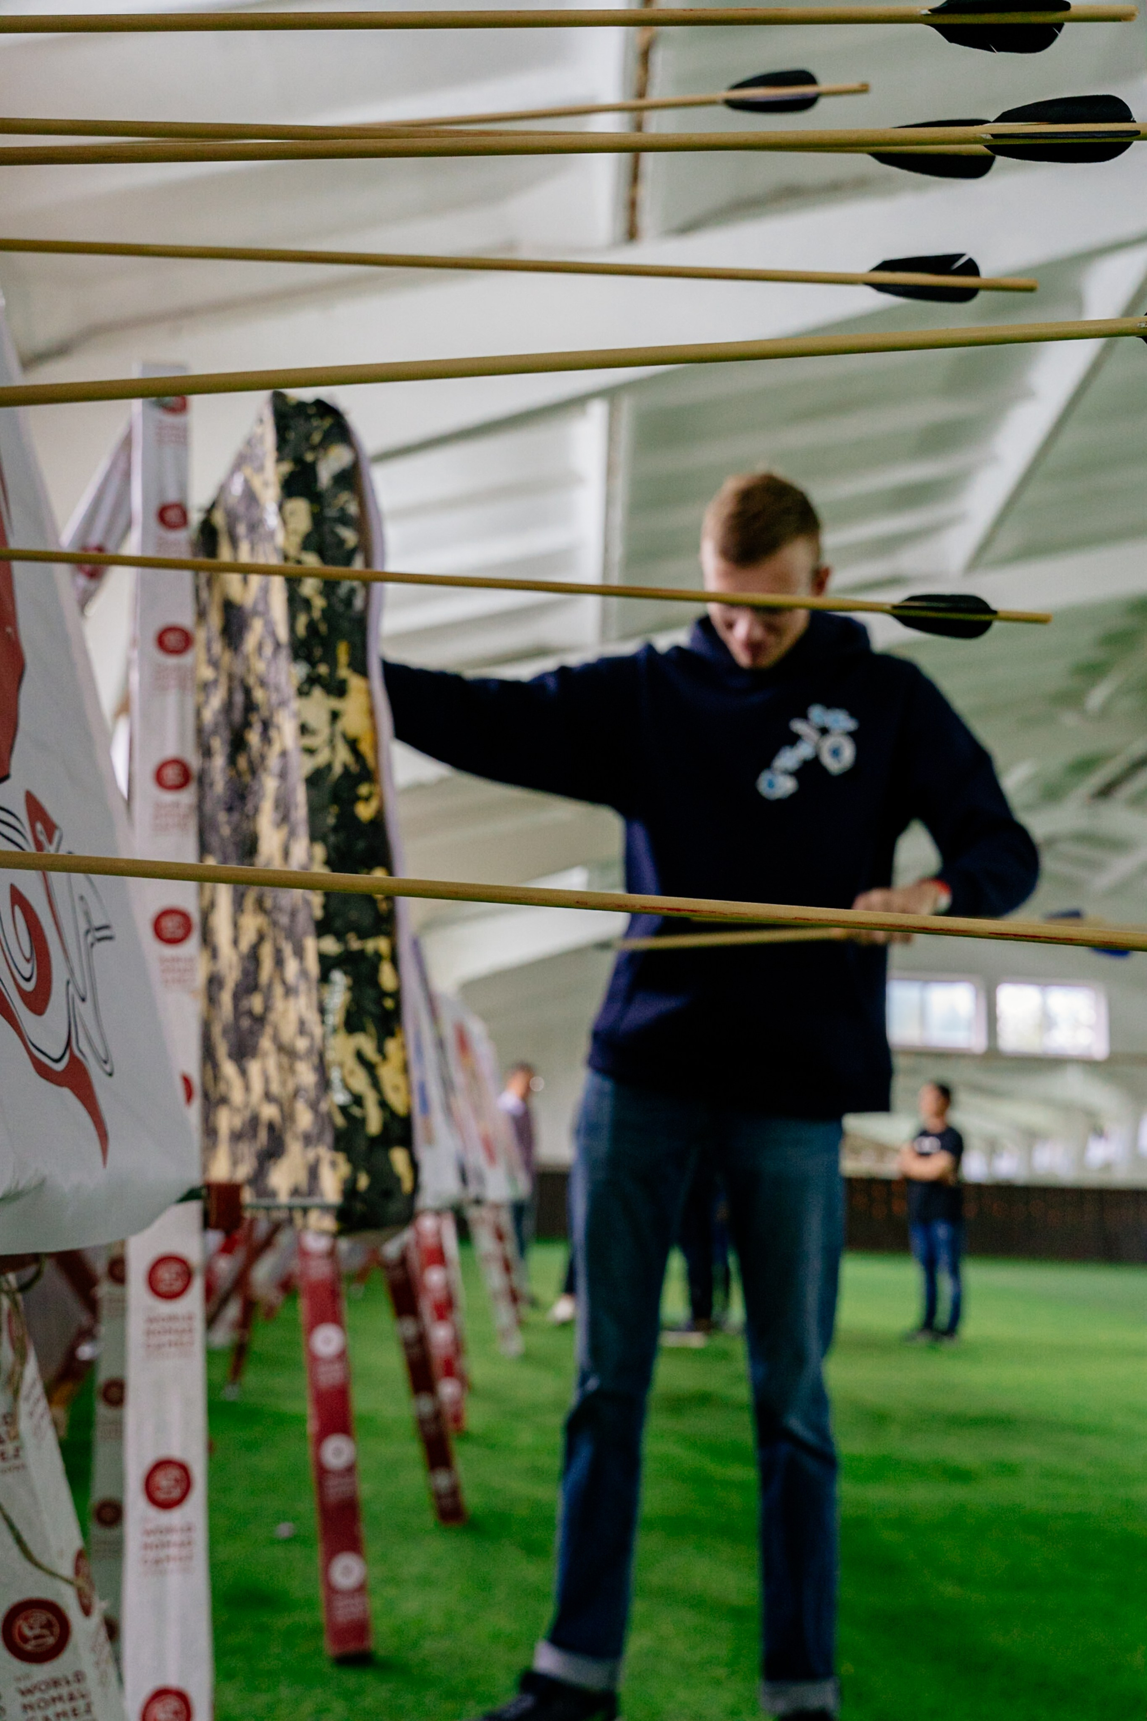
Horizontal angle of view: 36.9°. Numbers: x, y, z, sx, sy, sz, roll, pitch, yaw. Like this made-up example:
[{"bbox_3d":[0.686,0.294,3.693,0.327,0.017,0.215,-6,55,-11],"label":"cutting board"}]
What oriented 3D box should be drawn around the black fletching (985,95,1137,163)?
[{"bbox_3d":[0.222,-0.332,0.780,0.068,0.031,0.030,-2,-12,-2],"label":"black fletching"}]

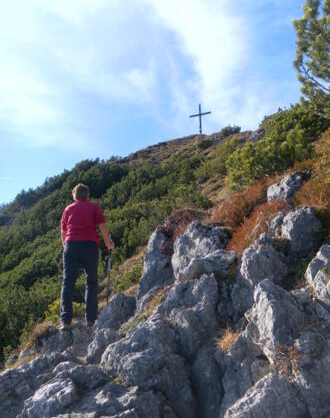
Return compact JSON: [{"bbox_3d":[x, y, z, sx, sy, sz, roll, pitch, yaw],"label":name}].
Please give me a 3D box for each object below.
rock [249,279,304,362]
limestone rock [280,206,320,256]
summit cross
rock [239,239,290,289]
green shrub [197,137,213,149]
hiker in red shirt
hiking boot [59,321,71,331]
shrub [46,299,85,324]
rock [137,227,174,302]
[{"bbox_3d":[1.002,1.002,4.000,0.470,0.700,0.500,0,-10,0],"label":"rock"},{"bbox_3d":[1.675,0.278,5.500,0.480,0.620,0.500,0,-10,0],"label":"limestone rock"},{"bbox_3d":[4.720,-12.070,60.000,3.200,4.200,0.250,-5,-11,29],"label":"summit cross"},{"bbox_3d":[1.062,0.593,4.750,0.530,0.520,0.500,0,-10,0],"label":"rock"},{"bbox_3d":[4.972,-8.245,56.000,1.900,1.400,1.700,0,-10,0],"label":"green shrub"},{"bbox_3d":[-0.926,0.572,5.250,0.620,1.720,0.420,0,-10,0],"label":"hiker in red shirt"},{"bbox_3d":[-1.146,1.347,5.100,0.110,0.130,0.290,1,-10,-6],"label":"hiking boot"},{"bbox_3d":[-1.286,1.338,5.750,0.520,0.340,0.450,0,-10,0],"label":"shrub"},{"bbox_3d":[-0.120,0.699,5.600,0.460,0.900,0.500,0,-10,0],"label":"rock"}]

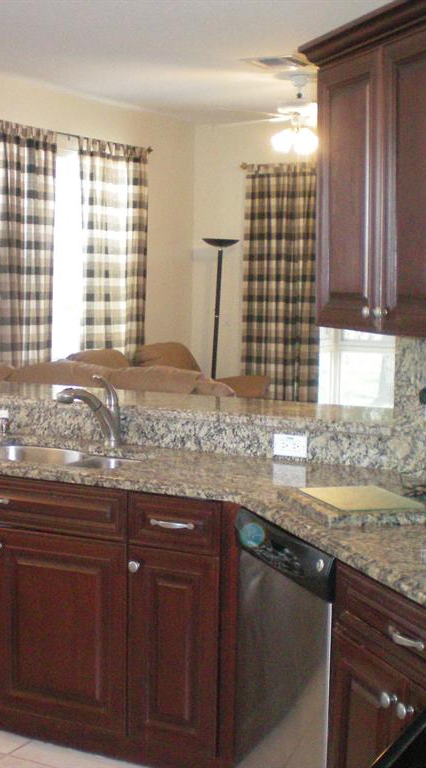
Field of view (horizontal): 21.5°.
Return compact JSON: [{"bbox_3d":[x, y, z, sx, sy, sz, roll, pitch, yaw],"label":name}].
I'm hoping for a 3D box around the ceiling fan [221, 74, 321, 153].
[{"bbox_3d":[0.545,-1.702,7.091,1.270,0.488,1.270,1,5,0],"label":"ceiling fan"}]

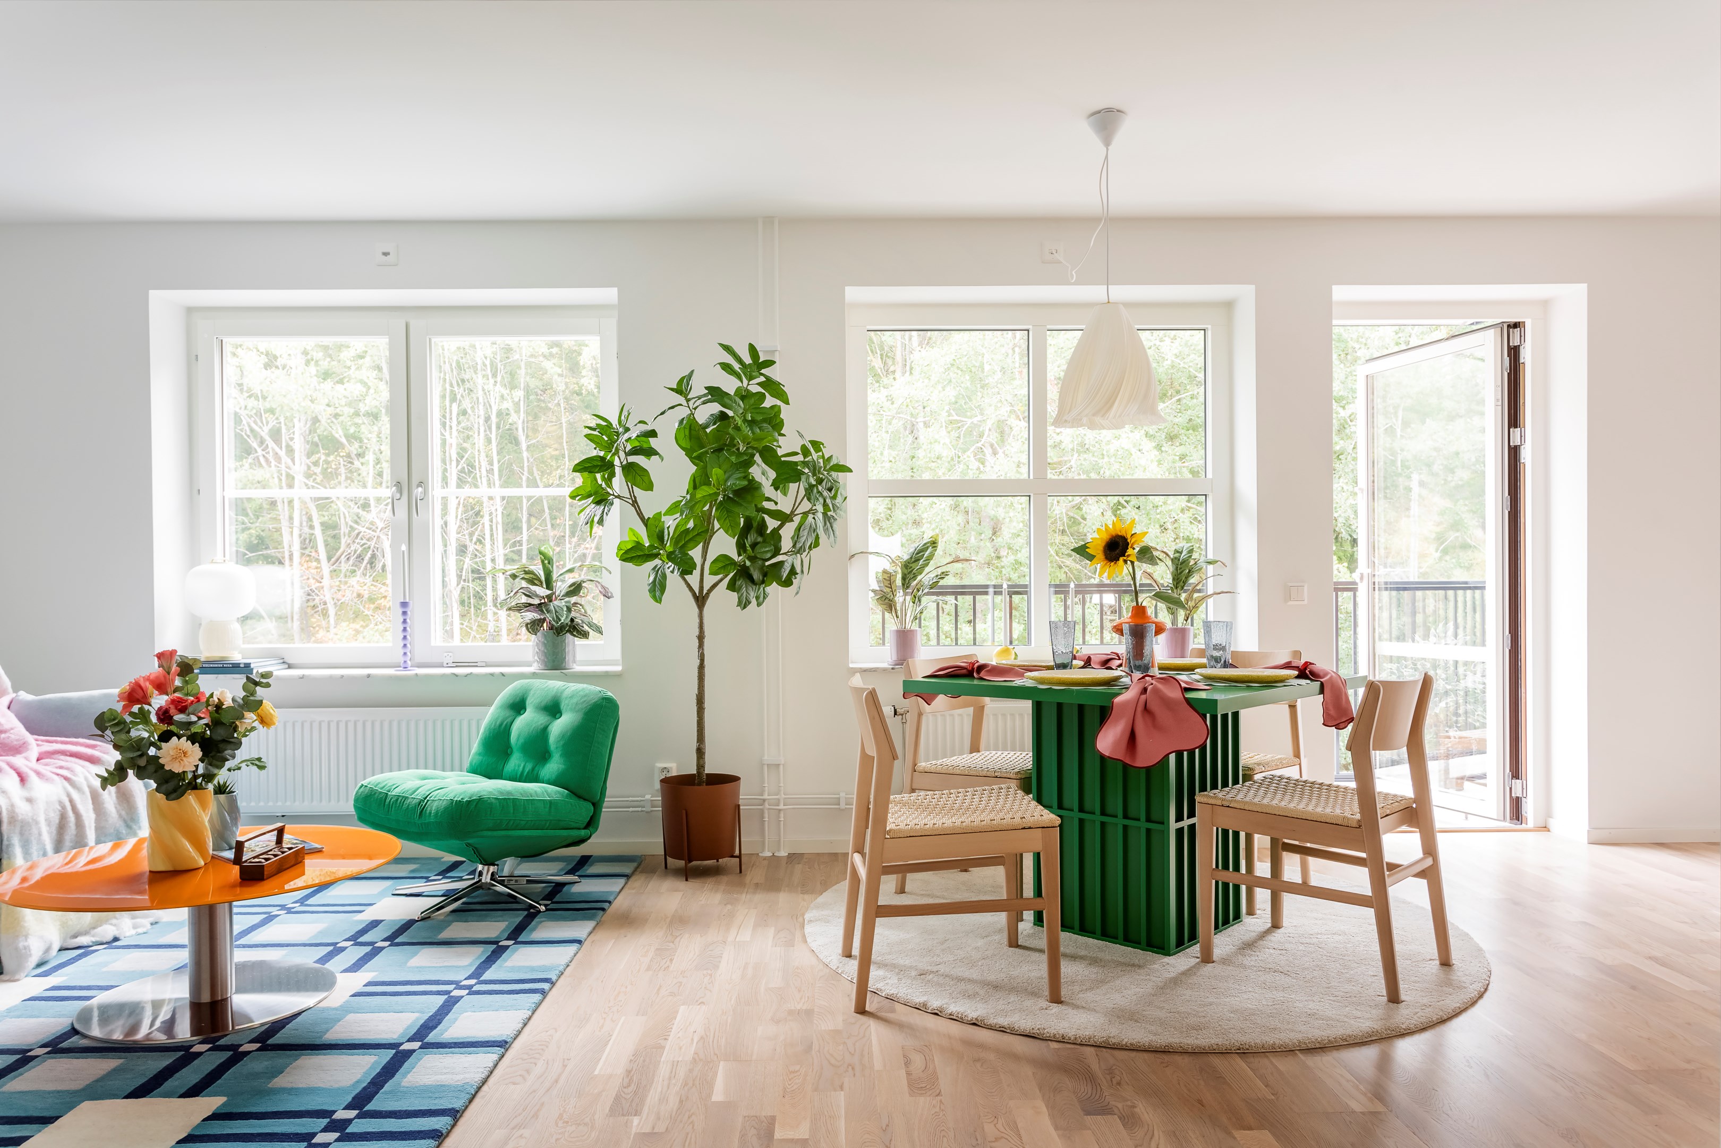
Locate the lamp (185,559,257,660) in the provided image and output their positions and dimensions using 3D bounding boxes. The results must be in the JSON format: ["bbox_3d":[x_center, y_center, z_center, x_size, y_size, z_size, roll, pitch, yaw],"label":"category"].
[{"bbox_3d":[-2.499,0.139,4.484,0.280,0.395,0.280,0,0,-1],"label":"lamp"}]

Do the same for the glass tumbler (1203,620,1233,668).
[{"bbox_3d":[1.169,0.240,3.749,0.090,0.155,0.090,0,-1,-2],"label":"glass tumbler"}]

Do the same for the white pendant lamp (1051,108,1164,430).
[{"bbox_3d":[0.724,-0.895,3.367,0.330,0.920,0.330,0,0,-1],"label":"white pendant lamp"}]

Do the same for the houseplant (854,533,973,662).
[{"bbox_3d":[0.205,0.101,4.535,0.460,0.510,0.420,0,0,-1],"label":"houseplant"}]

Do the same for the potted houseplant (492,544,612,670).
[{"bbox_3d":[-1.237,0.129,4.588,0.450,0.495,0.360,0,-1,-2],"label":"potted houseplant"}]

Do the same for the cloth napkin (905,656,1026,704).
[{"bbox_3d":[0.335,0.337,3.579,0.380,0.145,0.250,0,1,39],"label":"cloth napkin"}]

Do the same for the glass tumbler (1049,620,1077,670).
[{"bbox_3d":[0.657,0.243,3.735,0.085,0.157,0.085,-1,-1,0],"label":"glass tumbler"}]

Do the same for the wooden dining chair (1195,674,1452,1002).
[{"bbox_3d":[1.255,0.656,3.094,0.515,0.785,0.475,-1,-1,44],"label":"wooden dining chair"}]

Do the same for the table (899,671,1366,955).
[{"bbox_3d":[0.838,0.686,3.473,1.000,0.740,1.000,-1,-1,44],"label":"table"}]

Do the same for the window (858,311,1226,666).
[{"bbox_3d":[0.751,-0.390,4.818,1.610,1.490,0.130,0,-1,-2],"label":"window"}]

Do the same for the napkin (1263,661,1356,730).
[{"bbox_3d":[1.308,0.375,3.448,0.340,0.200,0.220,0,1,43],"label":"napkin"}]

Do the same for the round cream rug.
[{"bbox_3d":[0.817,1.061,3.559,1.980,0.016,1.980,0,0,0],"label":"round cream rug"}]

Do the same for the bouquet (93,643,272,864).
[{"bbox_3d":[-1.674,0.460,2.840,0.420,0.530,0.380,0,-1,-2],"label":"bouquet"}]

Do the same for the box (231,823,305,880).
[{"bbox_3d":[-1.430,0.671,2.778,0.100,0.095,0.185,-1,-1,9],"label":"box"}]

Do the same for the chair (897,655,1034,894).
[{"bbox_3d":[0.425,0.675,3.829,0.515,0.780,0.475,-1,-1,43],"label":"chair"}]

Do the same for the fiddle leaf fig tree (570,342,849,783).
[{"bbox_3d":[-0.548,-0.044,4.158,0.990,1.580,0.780,0,-1,-2],"label":"fiddle leaf fig tree"}]

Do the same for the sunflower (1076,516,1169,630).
[{"bbox_3d":[0.854,0.064,3.747,0.310,0.495,0.260,0,0,-1],"label":"sunflower"}]

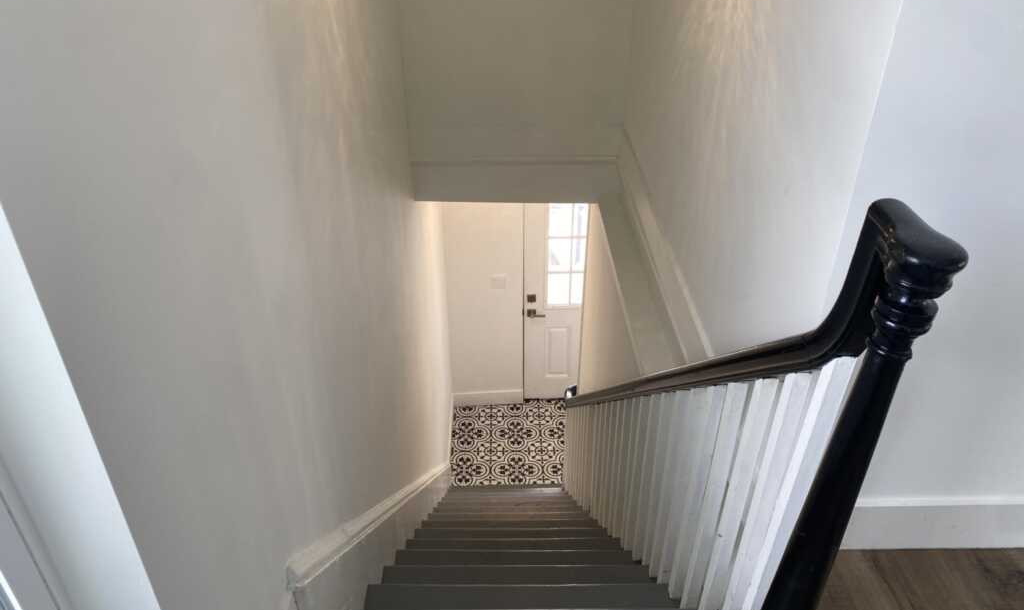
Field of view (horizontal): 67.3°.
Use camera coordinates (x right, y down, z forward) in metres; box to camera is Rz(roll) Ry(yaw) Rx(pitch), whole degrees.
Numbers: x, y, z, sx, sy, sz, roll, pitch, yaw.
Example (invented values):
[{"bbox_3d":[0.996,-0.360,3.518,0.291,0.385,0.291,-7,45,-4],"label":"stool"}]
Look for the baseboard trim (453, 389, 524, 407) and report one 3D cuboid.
[{"bbox_3d":[-0.194,0.785,6.452,0.580,0.145,0.020,-2,34,-4],"label":"baseboard trim"}]

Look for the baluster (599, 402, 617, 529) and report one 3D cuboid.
[{"bbox_3d":[0.433,0.733,3.422,0.033,0.780,0.034,0,34,-1],"label":"baluster"}]

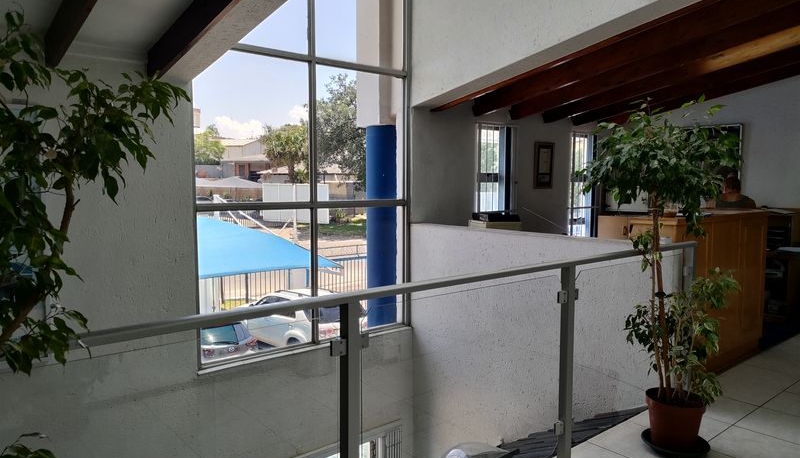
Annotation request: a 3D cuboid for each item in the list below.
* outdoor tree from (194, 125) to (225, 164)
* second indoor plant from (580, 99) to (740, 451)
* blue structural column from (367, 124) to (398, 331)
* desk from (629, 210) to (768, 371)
[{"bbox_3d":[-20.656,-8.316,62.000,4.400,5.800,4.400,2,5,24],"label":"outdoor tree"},{"bbox_3d":[1.406,0.248,3.119,0.830,1.840,0.760,2,5,24],"label":"second indoor plant"},{"bbox_3d":[-0.174,1.349,5.875,0.300,4.800,0.300,0,5,0],"label":"blue structural column"},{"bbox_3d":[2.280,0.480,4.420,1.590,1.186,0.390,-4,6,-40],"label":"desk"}]

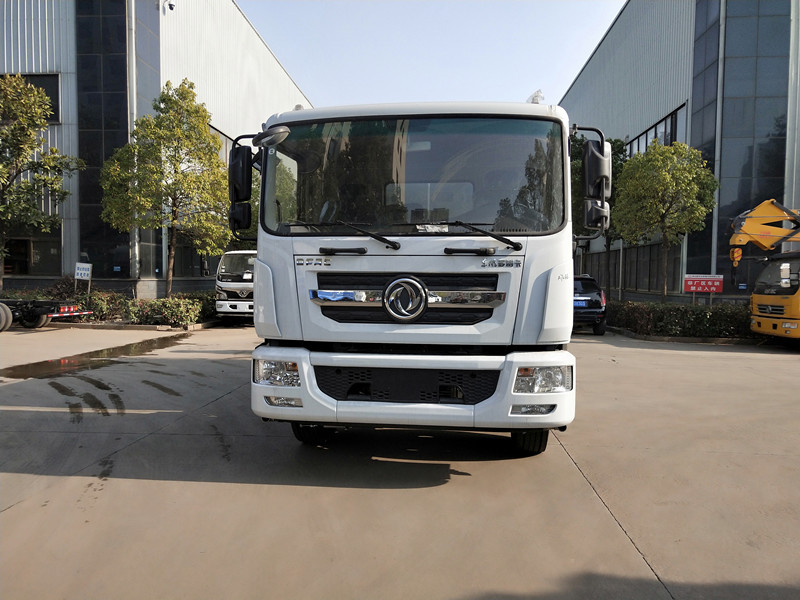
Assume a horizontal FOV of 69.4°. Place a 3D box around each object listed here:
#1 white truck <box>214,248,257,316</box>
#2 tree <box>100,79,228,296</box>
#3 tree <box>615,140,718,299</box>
[{"bbox_3d":[-4.480,-0.468,20.289,1.870,2.280,5.800,1,3,4],"label":"white truck"},{"bbox_3d":[-7.386,-3.101,18.200,3.911,7.695,3.911,1,3,4],"label":"tree"},{"bbox_3d":[7.656,-1.813,16.600,2.898,5.484,2.898,1,3,4],"label":"tree"}]

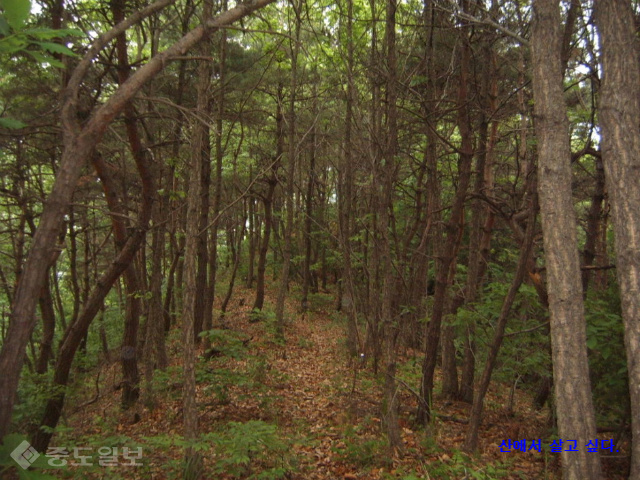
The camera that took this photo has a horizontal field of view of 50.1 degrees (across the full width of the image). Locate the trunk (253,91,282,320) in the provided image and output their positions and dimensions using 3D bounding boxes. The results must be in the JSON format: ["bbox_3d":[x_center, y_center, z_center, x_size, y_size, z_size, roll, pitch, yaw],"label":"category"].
[{"bbox_3d":[-1.153,-0.982,15.316,0.596,5.181,0.550,0,-7,0],"label":"trunk"}]

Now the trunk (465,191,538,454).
[{"bbox_3d":[1.513,0.640,5.735,0.573,2.215,0.450,0,-7,0],"label":"trunk"}]

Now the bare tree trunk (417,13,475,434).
[{"bbox_3d":[1.238,-0.288,6.751,0.544,4.112,0.450,0,-7,0],"label":"bare tree trunk"}]

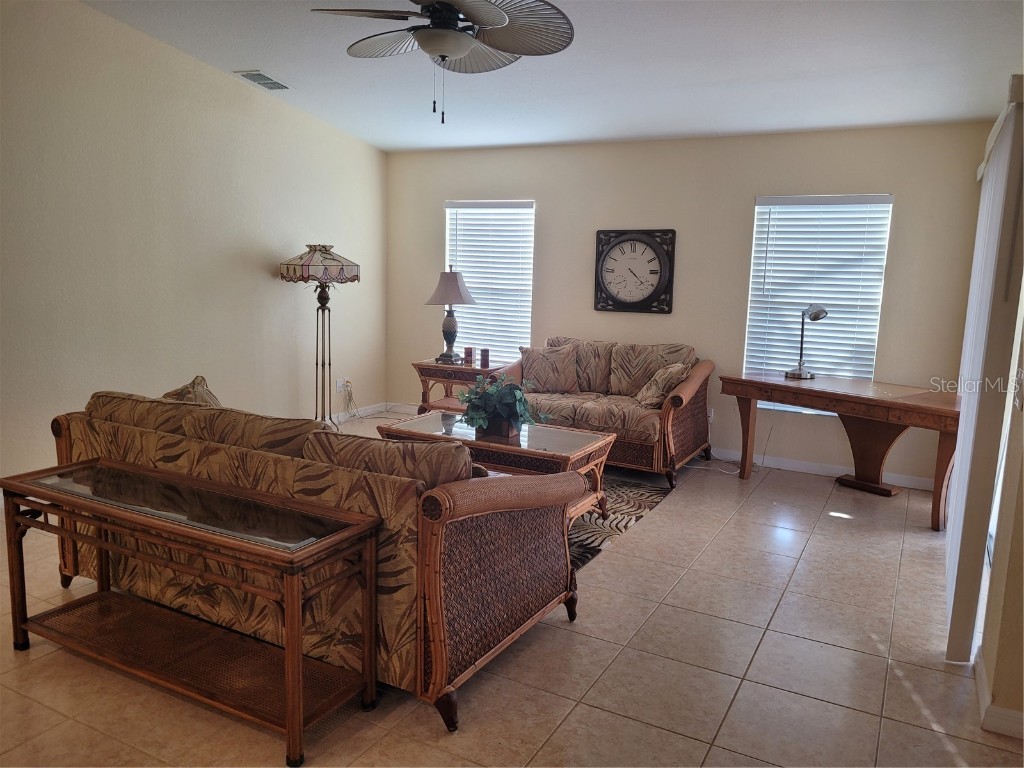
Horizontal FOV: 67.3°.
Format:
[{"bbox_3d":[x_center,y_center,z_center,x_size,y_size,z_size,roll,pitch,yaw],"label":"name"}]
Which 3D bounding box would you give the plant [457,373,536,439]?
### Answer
[{"bbox_3d":[-0.081,0.113,4.478,0.430,0.356,0.393,7,10,28],"label":"plant"}]

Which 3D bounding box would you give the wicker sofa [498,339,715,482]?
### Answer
[{"bbox_3d":[0.699,0.140,5.881,1.545,0.891,0.973,7,10,28],"label":"wicker sofa"}]

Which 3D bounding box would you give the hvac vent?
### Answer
[{"bbox_3d":[-1.805,-2.235,5.691,0.260,0.030,0.350,7,0,28],"label":"hvac vent"}]

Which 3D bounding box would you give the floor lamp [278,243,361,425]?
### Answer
[{"bbox_3d":[-1.548,-0.344,6.321,0.510,1.575,0.510,-5,11,-38],"label":"floor lamp"}]

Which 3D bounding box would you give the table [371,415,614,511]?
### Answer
[{"bbox_3d":[-0.101,0.523,4.588,1.266,0.489,0.644,7,10,28],"label":"table"}]

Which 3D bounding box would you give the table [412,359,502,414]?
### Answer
[{"bbox_3d":[-0.422,0.122,6.731,0.690,0.605,0.570,6,9,23],"label":"table"}]

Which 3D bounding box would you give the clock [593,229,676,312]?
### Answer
[{"bbox_3d":[0.974,-0.895,6.139,0.653,0.647,0.055,7,10,28],"label":"clock"}]

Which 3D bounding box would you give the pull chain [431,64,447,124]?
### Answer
[{"bbox_3d":[-0.364,-1.455,3.840,0.058,0.301,0.030,1,9,-6],"label":"pull chain"}]

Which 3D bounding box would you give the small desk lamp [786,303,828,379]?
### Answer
[{"bbox_3d":[2.071,-0.299,5.373,0.200,0.517,0.280,-3,10,-27],"label":"small desk lamp"}]

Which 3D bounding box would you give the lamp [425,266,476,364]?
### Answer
[{"bbox_3d":[-0.532,-0.610,6.728,0.420,0.835,0.420,7,10,28],"label":"lamp"}]

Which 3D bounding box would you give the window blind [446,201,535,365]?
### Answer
[{"bbox_3d":[-0.221,-0.846,6.939,0.910,1.570,0.070,7,10,28],"label":"window blind"}]

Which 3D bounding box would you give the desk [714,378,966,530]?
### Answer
[{"bbox_3d":[2.256,0.392,5.115,0.680,0.745,1.650,-5,11,-40],"label":"desk"}]

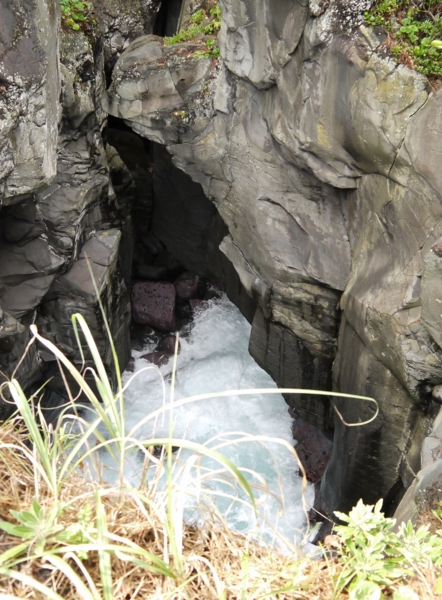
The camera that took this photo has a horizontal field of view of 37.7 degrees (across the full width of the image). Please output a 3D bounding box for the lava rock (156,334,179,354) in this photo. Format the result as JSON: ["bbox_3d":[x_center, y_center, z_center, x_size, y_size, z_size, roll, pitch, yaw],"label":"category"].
[{"bbox_3d":[-0.896,0.748,10.888,0.380,0.280,0.330,0,37,0],"label":"lava rock"}]

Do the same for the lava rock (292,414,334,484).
[{"bbox_3d":[1.288,2.055,9.071,0.620,0.480,0.820,7,38,10],"label":"lava rock"}]

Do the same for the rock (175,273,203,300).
[{"bbox_3d":[-0.581,-0.253,12.050,0.470,0.380,0.420,0,37,0],"label":"rock"}]

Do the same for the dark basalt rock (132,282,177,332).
[{"bbox_3d":[-1.164,0.126,11.481,0.760,0.520,0.720,6,37,8],"label":"dark basalt rock"}]

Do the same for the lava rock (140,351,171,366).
[{"bbox_3d":[-1.080,0.968,10.713,0.480,0.200,0.300,0,37,0],"label":"lava rock"}]

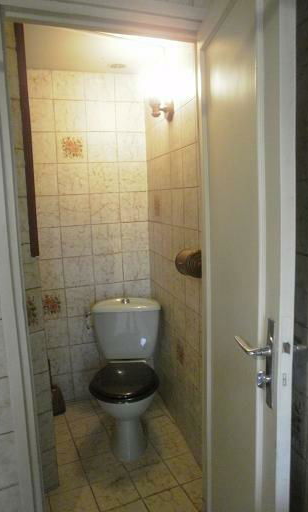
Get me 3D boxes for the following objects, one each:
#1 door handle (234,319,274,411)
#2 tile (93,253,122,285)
[{"bbox_3d":[0.251,0.257,0.988,0.060,0.234,0.125,-3,8,-7],"label":"door handle"},{"bbox_3d":[-0.308,0.087,2.621,0.198,0.200,0.010,-5,8,-19],"label":"tile"}]

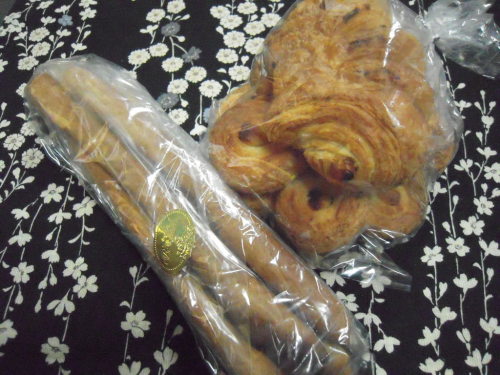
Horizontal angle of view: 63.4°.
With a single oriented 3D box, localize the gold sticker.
[{"bbox_3d":[-0.057,0.042,0.311,0.033,0.003,0.050,0,80,12],"label":"gold sticker"}]

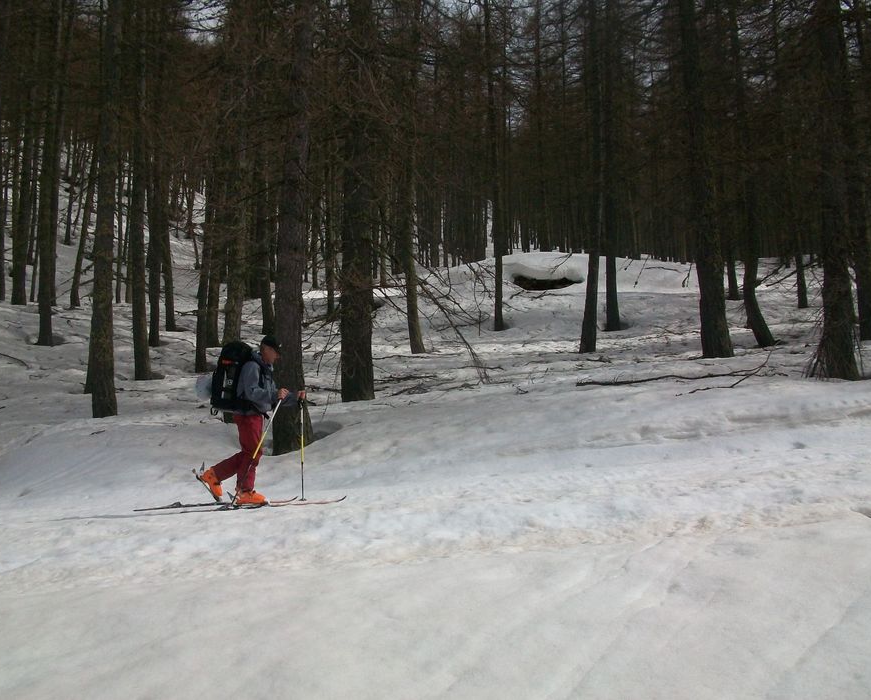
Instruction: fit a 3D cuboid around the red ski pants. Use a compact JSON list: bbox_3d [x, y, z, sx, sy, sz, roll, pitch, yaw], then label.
[{"bbox_3d":[-2.085,1.085,9.700,0.530,0.840,0.420,1,-7,-5],"label":"red ski pants"}]

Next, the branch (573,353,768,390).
[{"bbox_3d":[3.797,0.340,14.500,2.950,0.450,1.100,-2,-7,15],"label":"branch"}]

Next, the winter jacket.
[{"bbox_3d":[-1.820,0.355,9.700,0.540,0.680,0.500,1,-7,-5],"label":"winter jacket"}]

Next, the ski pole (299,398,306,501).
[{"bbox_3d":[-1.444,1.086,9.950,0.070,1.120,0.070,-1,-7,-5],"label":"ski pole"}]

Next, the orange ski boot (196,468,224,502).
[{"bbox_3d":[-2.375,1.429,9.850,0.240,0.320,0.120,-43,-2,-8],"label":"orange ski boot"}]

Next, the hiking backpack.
[{"bbox_3d":[-2.154,0.296,9.700,0.360,0.730,0.360,8,-7,-4],"label":"hiking backpack"}]

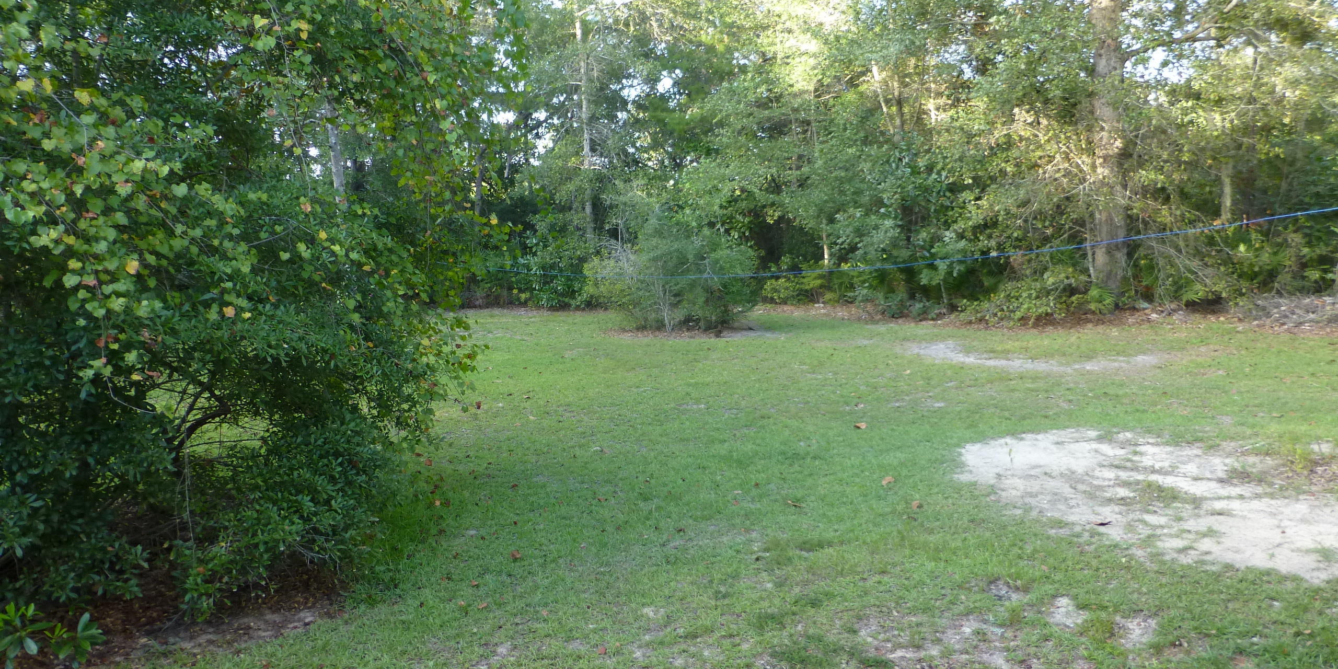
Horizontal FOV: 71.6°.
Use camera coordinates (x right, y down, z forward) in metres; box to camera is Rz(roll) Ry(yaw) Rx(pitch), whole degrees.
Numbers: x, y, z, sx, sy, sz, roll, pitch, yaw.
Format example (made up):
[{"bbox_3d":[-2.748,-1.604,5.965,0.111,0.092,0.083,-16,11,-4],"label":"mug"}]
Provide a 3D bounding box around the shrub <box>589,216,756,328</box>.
[{"bbox_3d":[0.050,-1.060,16.500,3.000,2.000,2.600,0,6,0],"label":"shrub"}]

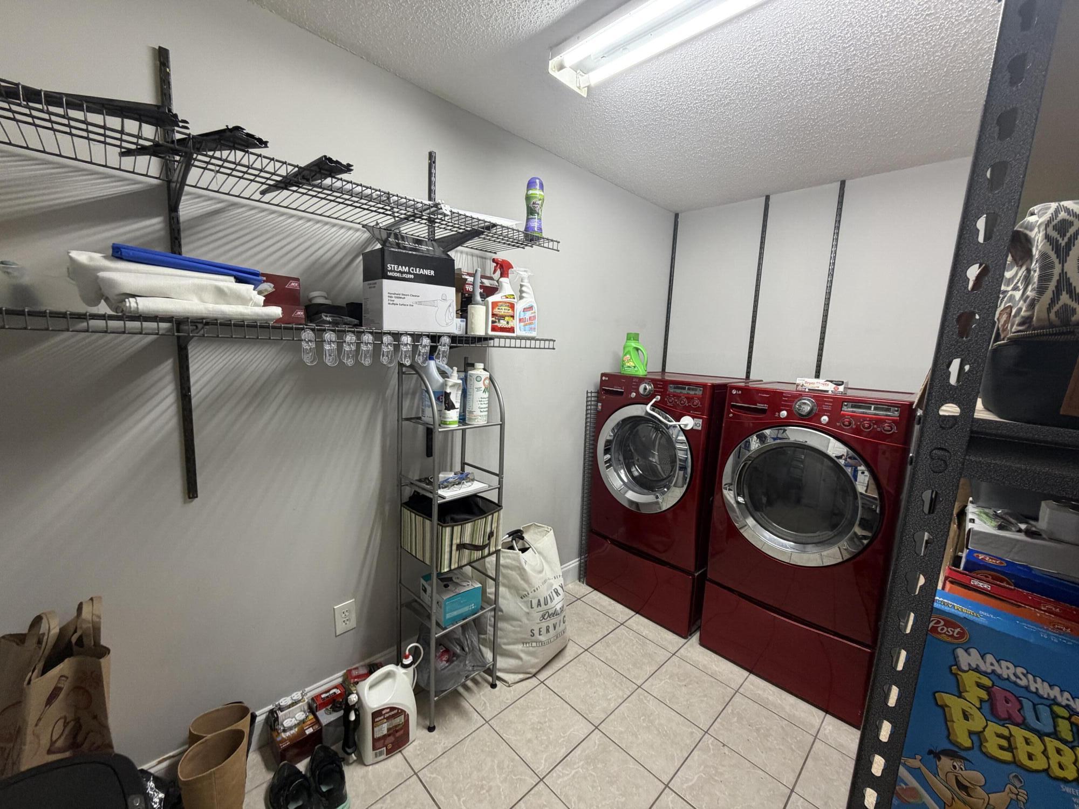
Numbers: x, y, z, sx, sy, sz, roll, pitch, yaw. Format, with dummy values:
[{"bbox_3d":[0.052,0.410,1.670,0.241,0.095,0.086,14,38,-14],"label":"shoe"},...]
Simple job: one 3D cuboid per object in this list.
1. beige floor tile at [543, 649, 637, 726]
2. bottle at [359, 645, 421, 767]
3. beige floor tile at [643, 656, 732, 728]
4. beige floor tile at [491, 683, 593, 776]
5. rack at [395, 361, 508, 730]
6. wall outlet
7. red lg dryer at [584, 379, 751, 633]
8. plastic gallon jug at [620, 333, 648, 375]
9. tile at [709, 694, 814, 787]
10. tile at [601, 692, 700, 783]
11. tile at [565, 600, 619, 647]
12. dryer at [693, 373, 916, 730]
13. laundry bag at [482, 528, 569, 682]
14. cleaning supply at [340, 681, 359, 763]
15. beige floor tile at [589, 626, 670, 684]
[{"bbox_3d":[0.232,1.266,1.964,0.305,0.012,0.305,-6,12,-44],"label":"beige floor tile"},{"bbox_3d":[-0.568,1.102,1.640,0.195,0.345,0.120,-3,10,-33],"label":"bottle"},{"bbox_3d":[0.663,1.270,1.940,0.298,0.010,0.298,-6,12,-44],"label":"beige floor tile"},{"bbox_3d":[0.011,1.288,1.748,0.305,0.012,0.305,-6,12,-44],"label":"beige floor tile"},{"bbox_3d":[-0.363,0.541,1.777,0.328,1.385,0.280,-6,12,-44],"label":"rack"},{"bbox_3d":[-0.776,0.857,1.747,0.079,0.125,0.010,-6,12,-44],"label":"wall outlet"},{"bbox_3d":[0.778,0.504,2.643,0.704,1.345,0.685,-6,12,-44],"label":"red lg dryer"},{"bbox_3d":[0.562,-0.299,2.591,0.148,0.240,0.090,6,9,21],"label":"plastic gallon jug"},{"bbox_3d":[0.887,1.324,1.744,0.305,0.012,0.305,-6,12,-44],"label":"tile"},{"bbox_3d":[0.445,1.291,1.726,0.298,0.010,0.298,-6,12,-44],"label":"tile"},{"bbox_3d":[0.234,1.186,2.368,0.298,0.010,0.298,-6,12,-44],"label":"tile"},{"bbox_3d":[1.353,0.584,2.185,0.683,1.337,0.765,11,12,43],"label":"dryer"},{"bbox_3d":[-0.084,0.928,2.150,0.340,0.580,0.400,9,11,38],"label":"laundry bag"},{"bbox_3d":[-0.663,1.108,1.538,0.050,0.285,0.055,-6,12,-44],"label":"cleaning supply"},{"bbox_3d":[0.454,1.243,2.179,0.305,0.012,0.305,-6,12,-44],"label":"beige floor tile"}]

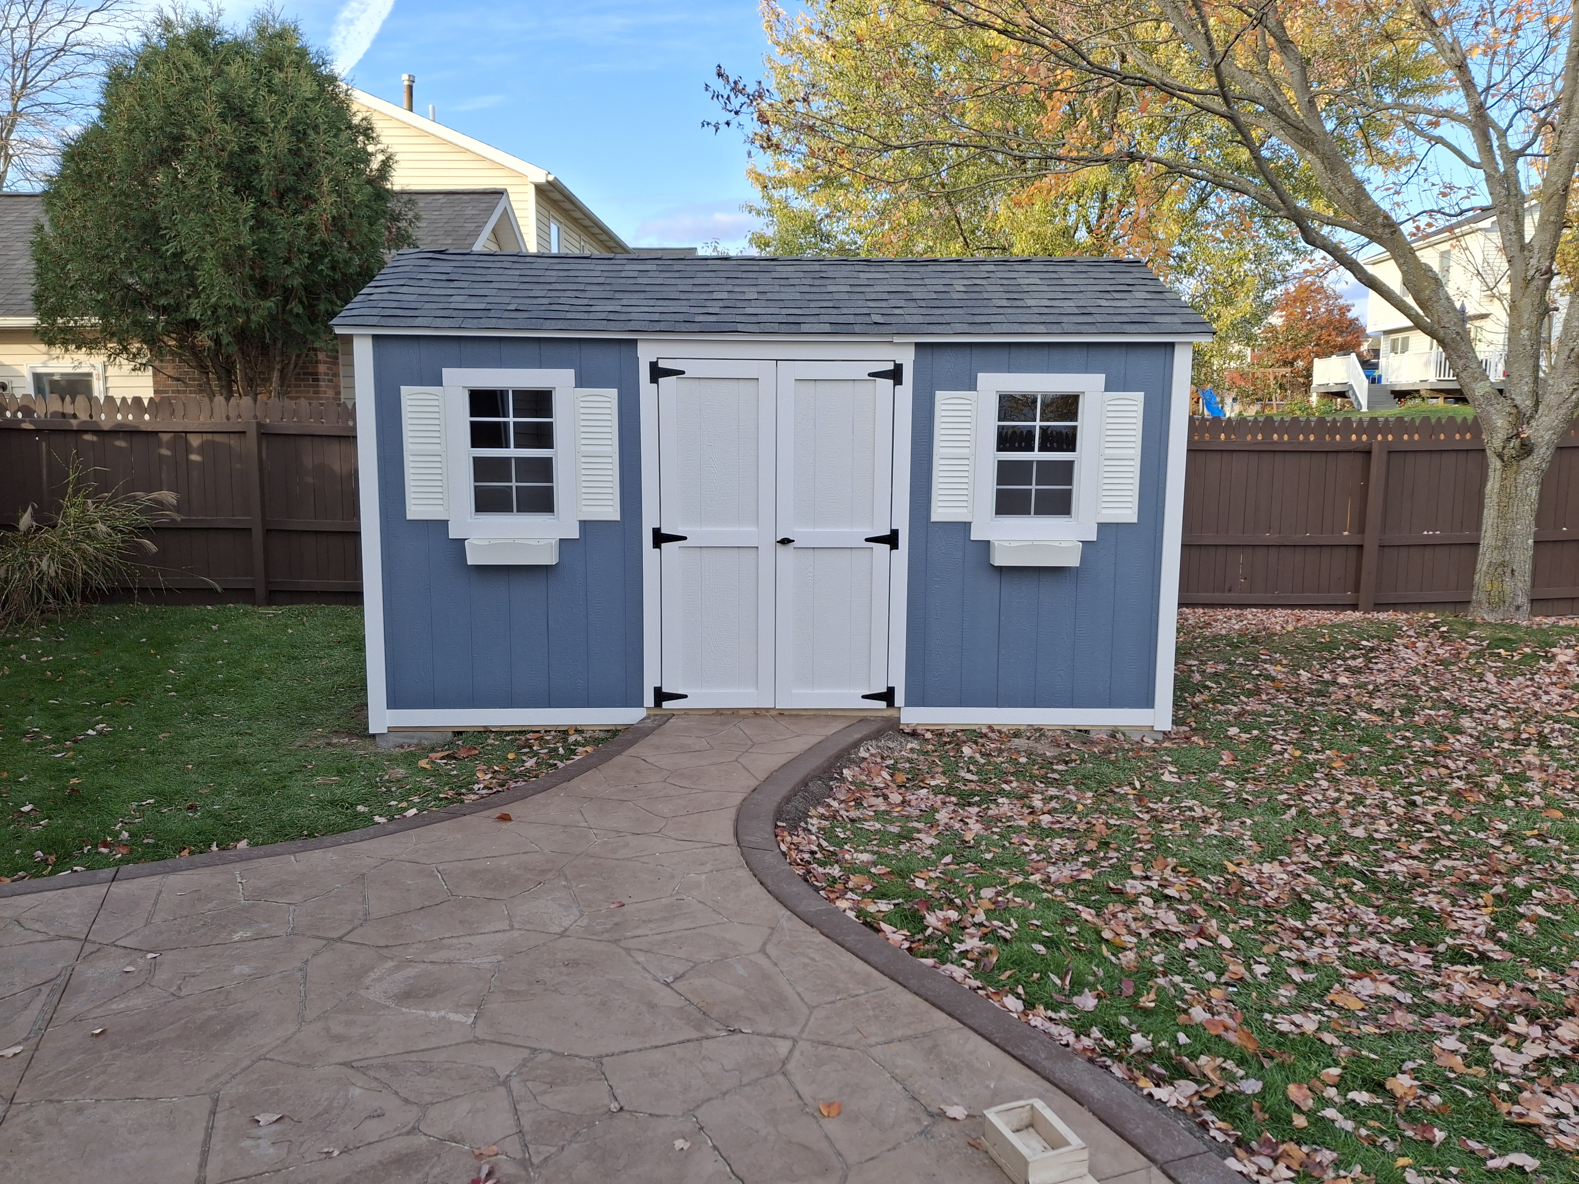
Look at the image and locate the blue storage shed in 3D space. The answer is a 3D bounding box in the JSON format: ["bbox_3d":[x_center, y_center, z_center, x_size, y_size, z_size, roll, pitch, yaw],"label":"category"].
[{"bbox_3d":[-0.103,-0.708,7.089,4.490,2.670,2.480,0,8,-2],"label":"blue storage shed"}]

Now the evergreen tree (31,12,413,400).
[{"bbox_3d":[-5.587,-2.830,11.460,3.550,5.690,3.400,0,8,-2],"label":"evergreen tree"}]

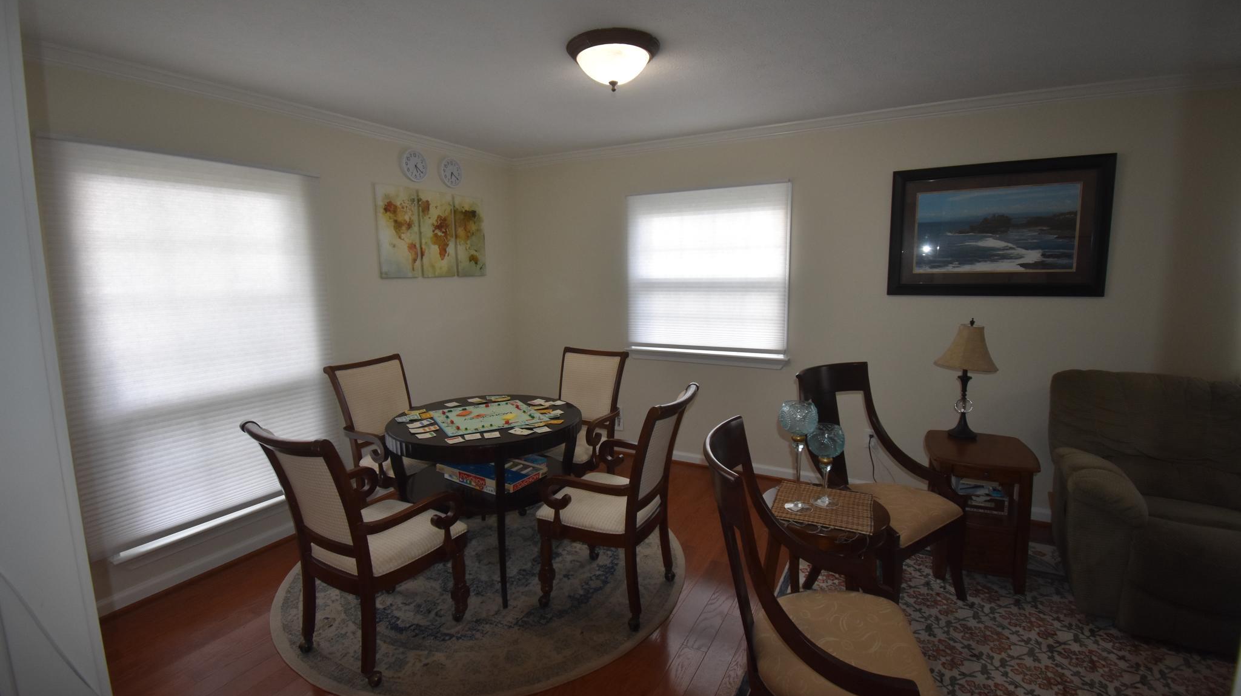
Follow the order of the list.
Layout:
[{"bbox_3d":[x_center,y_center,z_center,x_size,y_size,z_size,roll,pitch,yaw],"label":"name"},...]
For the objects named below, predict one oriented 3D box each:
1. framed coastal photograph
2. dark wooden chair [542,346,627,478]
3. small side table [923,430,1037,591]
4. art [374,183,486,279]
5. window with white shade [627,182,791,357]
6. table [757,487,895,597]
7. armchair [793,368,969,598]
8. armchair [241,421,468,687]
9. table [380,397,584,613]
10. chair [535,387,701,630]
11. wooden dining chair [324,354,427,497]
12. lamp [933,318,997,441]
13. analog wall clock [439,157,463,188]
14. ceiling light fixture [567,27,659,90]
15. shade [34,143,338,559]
[{"bbox_3d":[2.093,-0.661,2.904,1.030,0.735,0.040,4,9,27],"label":"framed coastal photograph"},{"bbox_3d":[-0.299,0.546,3.276,0.570,0.990,0.610,4,9,28],"label":"dark wooden chair"},{"bbox_3d":[1.785,0.795,2.614,0.430,0.600,0.520,4,9,27],"label":"small side table"},{"bbox_3d":[-1.343,-0.829,3.794,0.025,0.620,1.000,4,9,27],"label":"art"},{"bbox_3d":[0.582,-0.563,3.757,1.215,1.160,0.050,4,9,28],"label":"window with white shade"},{"bbox_3d":[0.827,0.918,2.137,0.480,0.550,0.480,4,9,27],"label":"table"},{"bbox_3d":[1.161,0.651,2.370,0.550,1.010,0.610,-6,10,-32],"label":"armchair"},{"bbox_3d":[-1.010,0.729,2.088,0.570,0.990,0.610,4,9,28],"label":"armchair"},{"bbox_3d":[-0.715,0.739,2.790,0.995,0.760,0.995,-1,8,0],"label":"table"},{"bbox_3d":[-0.009,0.678,2.371,0.630,0.980,0.580,4,9,27],"label":"chair"},{"bbox_3d":[-1.264,0.588,3.014,0.630,0.980,0.580,4,9,27],"label":"wooden dining chair"},{"bbox_3d":[1.810,0.159,2.702,0.280,0.630,0.280,4,9,27],"label":"lamp"},{"bbox_3d":[-1.260,-1.309,3.863,0.040,0.230,0.230,4,9,27],"label":"analog wall clock"},{"bbox_3d":[-0.026,-1.178,2.208,0.385,0.175,0.385,-1,8,0],"label":"ceiling light fixture"},{"bbox_3d":[-2.003,-0.031,2.601,0.050,1.765,1.160,4,9,28],"label":"shade"}]

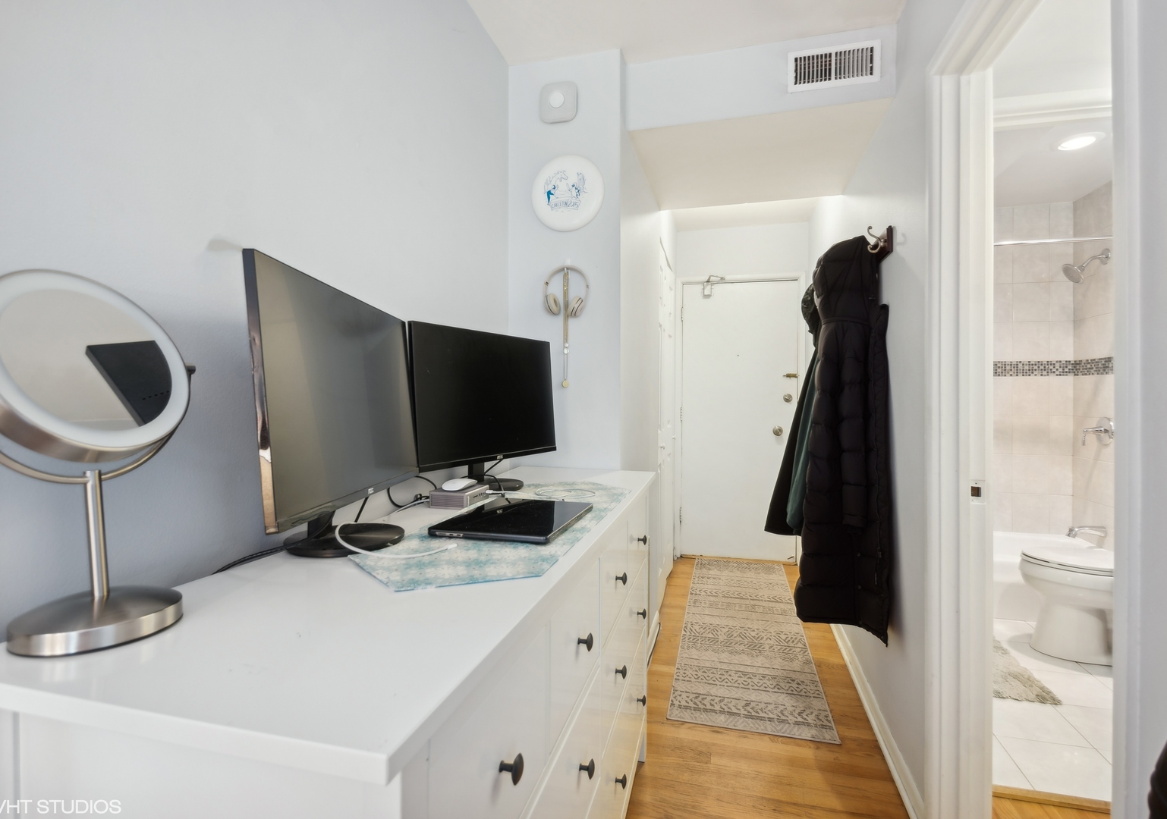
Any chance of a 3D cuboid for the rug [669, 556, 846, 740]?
[{"bbox_3d":[0.890,1.165,2.885,0.620,0.010,2.120,0,1,15],"label":"rug"}]

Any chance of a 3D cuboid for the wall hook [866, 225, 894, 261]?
[{"bbox_3d":[1.018,-0.576,1.780,0.065,0.110,0.120,0,1,15],"label":"wall hook"}]

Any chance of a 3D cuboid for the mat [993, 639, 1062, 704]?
[{"bbox_3d":[1.731,1.145,2.461,0.540,0.025,0.800,0,1,15],"label":"mat"}]

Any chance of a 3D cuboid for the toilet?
[{"bbox_3d":[2.607,0.774,2.519,0.720,0.760,0.420,0,1,15],"label":"toilet"}]

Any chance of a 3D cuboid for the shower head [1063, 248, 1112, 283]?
[{"bbox_3d":[3.024,-0.887,3.095,0.210,0.190,0.100,0,1,15],"label":"shower head"}]

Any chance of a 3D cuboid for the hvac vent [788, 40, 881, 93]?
[{"bbox_3d":[0.849,-1.158,1.733,0.292,0.142,0.020,0,1,15],"label":"hvac vent"}]

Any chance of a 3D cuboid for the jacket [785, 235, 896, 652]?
[{"bbox_3d":[0.938,0.083,1.895,0.280,1.380,0.390,0,1,15],"label":"jacket"}]

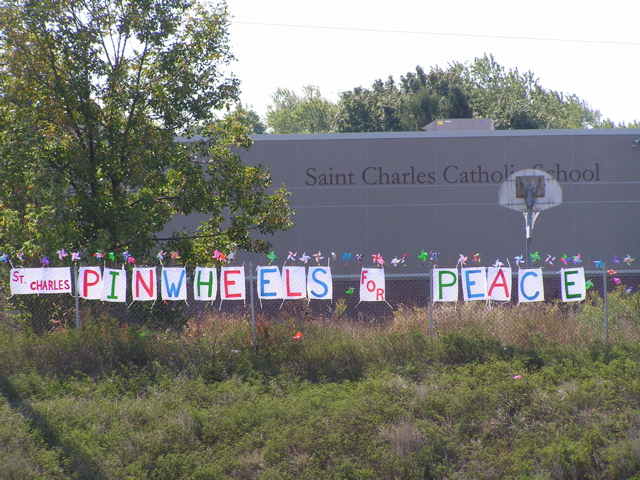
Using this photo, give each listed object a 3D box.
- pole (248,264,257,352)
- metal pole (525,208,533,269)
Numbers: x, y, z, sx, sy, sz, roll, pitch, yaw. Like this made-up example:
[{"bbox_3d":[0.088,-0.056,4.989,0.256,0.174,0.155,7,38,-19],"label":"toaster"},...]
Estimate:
[{"bbox_3d":[-1.114,1.128,80.000,0.055,1.530,0.055,-3,0,0],"label":"pole"},{"bbox_3d":[4.430,0.800,101.200,0.112,3.000,0.112,0,0,0],"label":"metal pole"}]

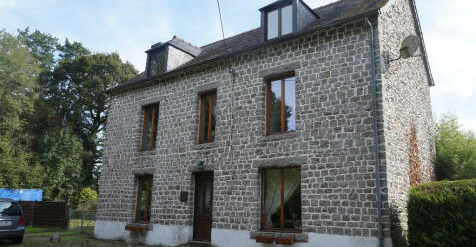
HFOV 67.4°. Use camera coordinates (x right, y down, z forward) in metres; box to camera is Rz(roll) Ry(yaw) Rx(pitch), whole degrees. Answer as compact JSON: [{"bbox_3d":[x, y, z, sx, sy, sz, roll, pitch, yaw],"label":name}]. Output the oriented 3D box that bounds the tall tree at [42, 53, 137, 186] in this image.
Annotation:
[{"bbox_3d":[-12.872,0.877,31.253,8.400,15.111,8.400,1,-13,0],"label":"tall tree"}]

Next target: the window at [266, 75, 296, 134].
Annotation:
[{"bbox_3d":[1.348,-0.556,10.808,1.052,1.800,0.130,-8,-16,35],"label":"window"}]

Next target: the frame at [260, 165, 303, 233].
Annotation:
[{"bbox_3d":[1.252,2.152,10.193,1.407,1.777,0.130,-8,-16,35],"label":"frame"}]

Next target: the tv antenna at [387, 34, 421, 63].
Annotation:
[{"bbox_3d":[4.398,-1.987,9.455,0.620,0.740,0.620,6,-14,-18],"label":"tv antenna"}]

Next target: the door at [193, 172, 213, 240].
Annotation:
[{"bbox_3d":[-1.092,2.741,11.805,0.922,2.222,0.120,-8,-16,35],"label":"door"}]

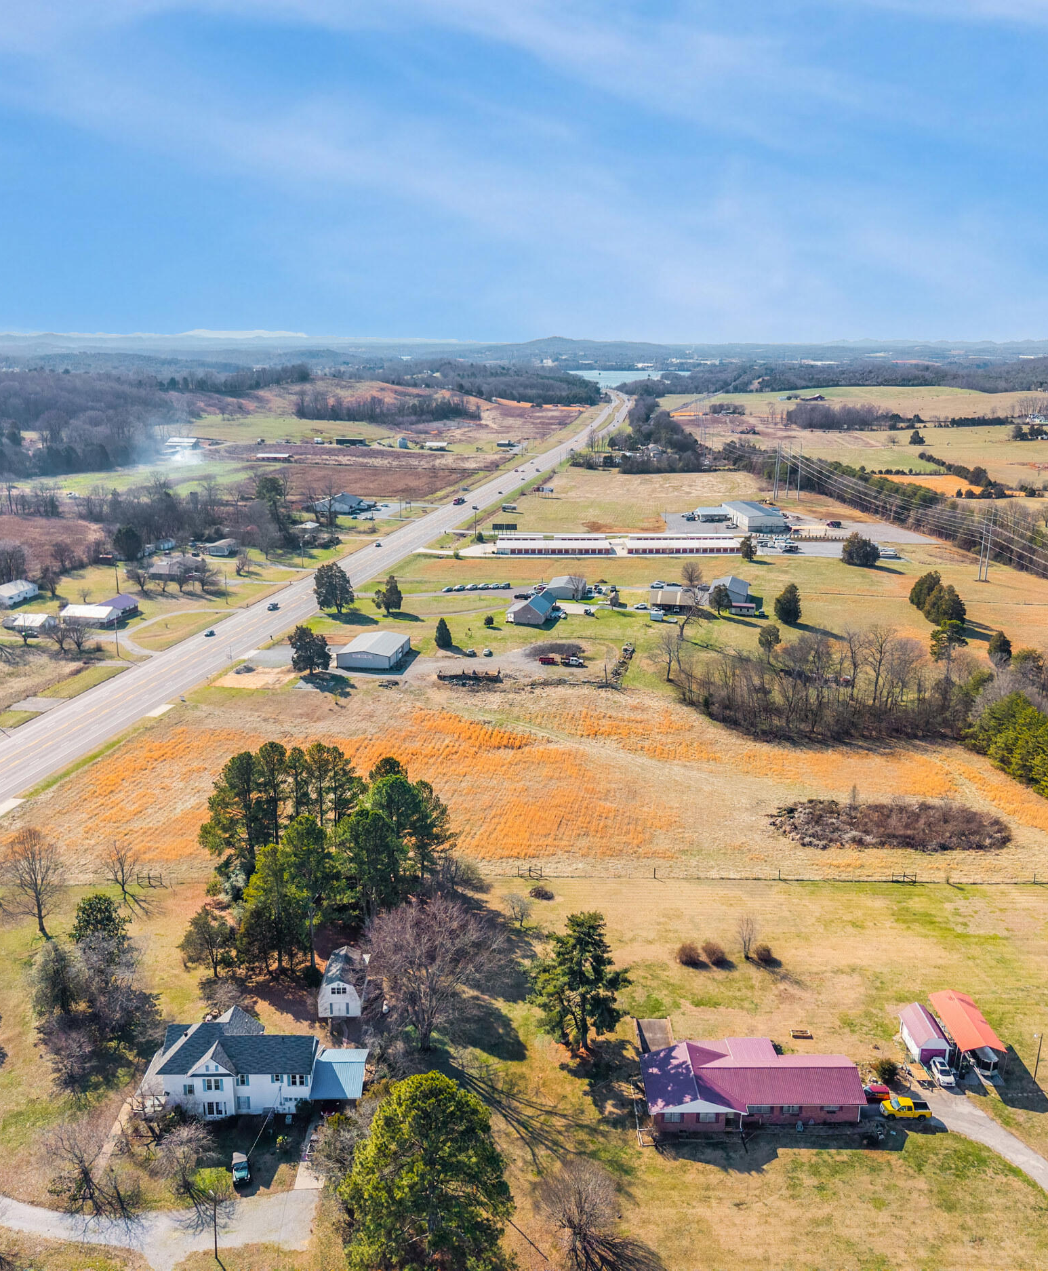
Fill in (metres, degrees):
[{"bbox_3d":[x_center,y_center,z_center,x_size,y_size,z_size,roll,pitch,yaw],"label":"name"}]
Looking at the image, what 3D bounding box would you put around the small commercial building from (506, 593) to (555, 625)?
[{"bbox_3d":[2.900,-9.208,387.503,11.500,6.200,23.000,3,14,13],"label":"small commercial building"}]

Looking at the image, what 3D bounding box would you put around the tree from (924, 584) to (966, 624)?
[{"bbox_3d":[135.510,-10.100,378.190,13.210,12.430,11.890,0,14,0],"label":"tree"}]

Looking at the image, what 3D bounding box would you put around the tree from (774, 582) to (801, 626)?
[{"bbox_3d":[84.370,-10.250,376.260,8.480,13.670,8.480,0,14,0],"label":"tree"}]

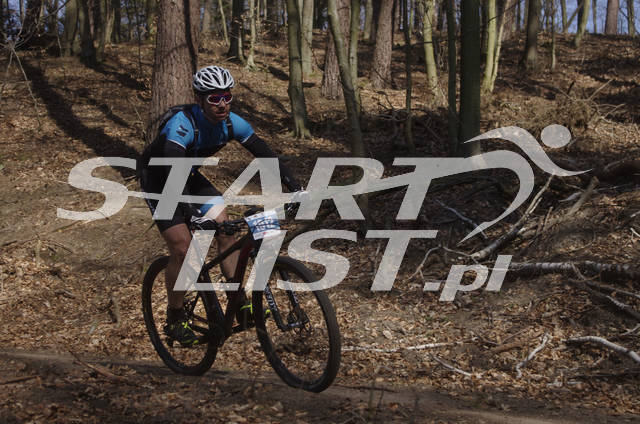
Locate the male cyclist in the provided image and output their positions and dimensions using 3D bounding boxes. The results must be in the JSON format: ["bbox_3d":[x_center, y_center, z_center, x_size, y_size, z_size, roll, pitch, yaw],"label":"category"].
[{"bbox_3d":[-0.625,-0.016,6.345,0.720,1.500,1.000,-11,6,-40],"label":"male cyclist"}]

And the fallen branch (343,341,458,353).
[{"bbox_3d":[0.508,0.862,7.250,0.760,0.040,0.090,-3,2,-2],"label":"fallen branch"}]

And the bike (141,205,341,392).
[{"bbox_3d":[-0.505,0.476,6.312,0.700,1.000,1.820,-14,7,-40],"label":"bike"}]

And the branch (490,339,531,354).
[{"bbox_3d":[1.191,0.844,7.100,0.270,0.045,0.055,-7,5,-19],"label":"branch"}]

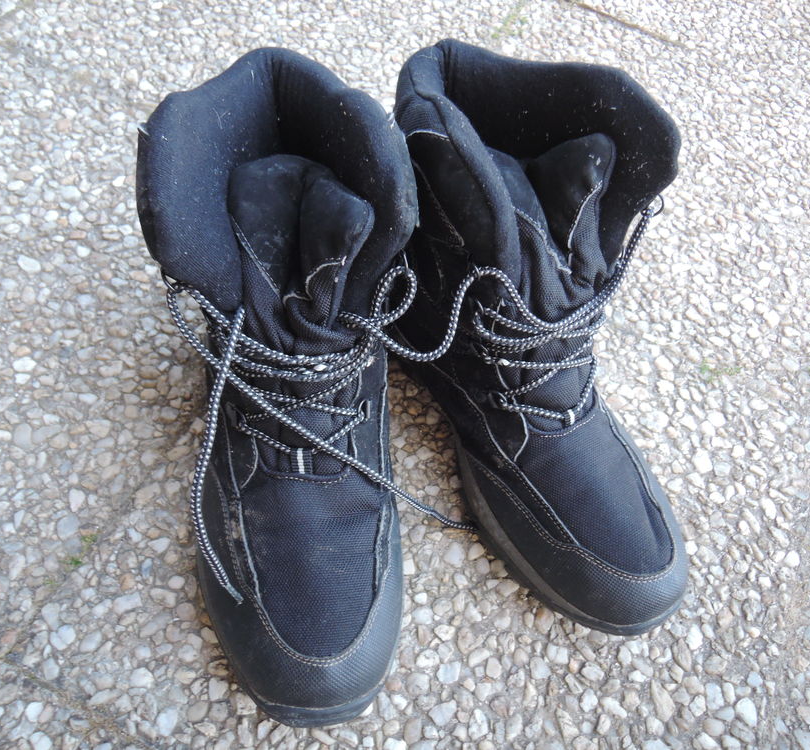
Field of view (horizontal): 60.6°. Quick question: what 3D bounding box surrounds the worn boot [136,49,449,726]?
[{"bbox_3d":[-0.057,0.009,0.363,0.120,0.205,0.300,-3,59,-9],"label":"worn boot"}]

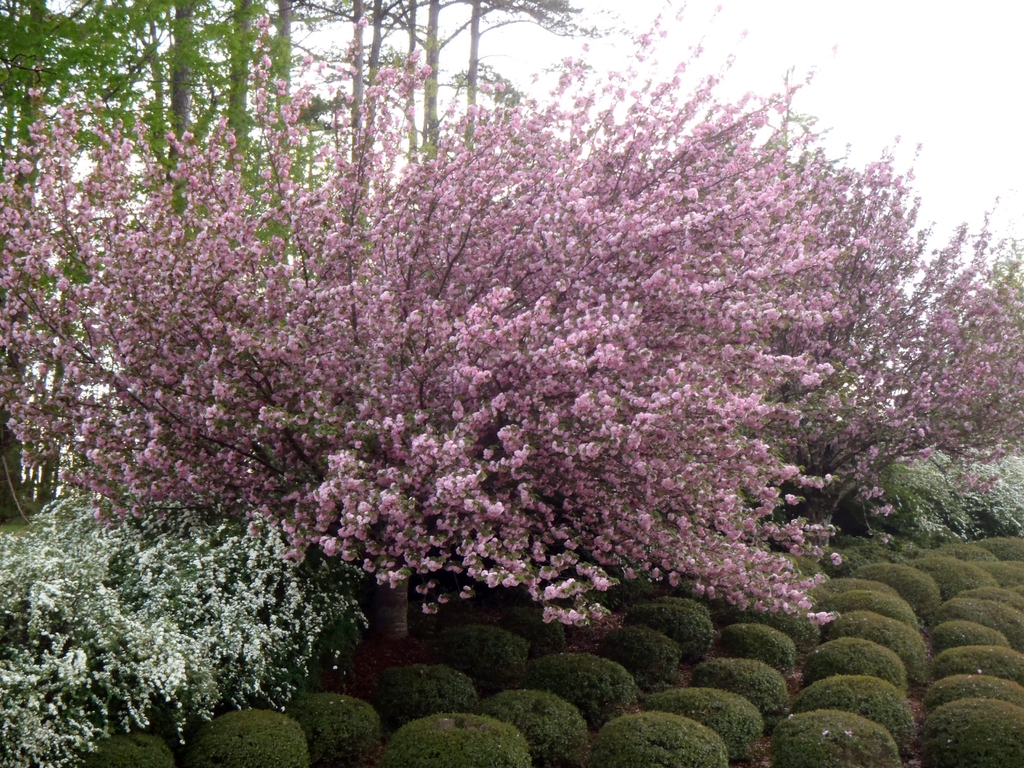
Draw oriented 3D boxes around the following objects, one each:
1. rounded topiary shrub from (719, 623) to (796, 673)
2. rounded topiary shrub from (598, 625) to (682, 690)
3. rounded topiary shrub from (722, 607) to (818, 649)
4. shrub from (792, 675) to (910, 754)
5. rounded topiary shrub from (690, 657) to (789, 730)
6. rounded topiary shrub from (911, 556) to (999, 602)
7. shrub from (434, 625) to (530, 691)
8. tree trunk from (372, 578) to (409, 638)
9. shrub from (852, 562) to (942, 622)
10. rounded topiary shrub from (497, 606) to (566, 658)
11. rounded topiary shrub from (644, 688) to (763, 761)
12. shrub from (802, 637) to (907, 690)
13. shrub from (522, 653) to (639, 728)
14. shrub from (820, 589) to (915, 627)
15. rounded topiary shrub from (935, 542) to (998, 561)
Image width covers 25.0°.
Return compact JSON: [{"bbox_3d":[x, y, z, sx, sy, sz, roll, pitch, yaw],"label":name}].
[{"bbox_3d":[2.126,2.266,19.980,0.675,0.385,0.675,0,1,0],"label":"rounded topiary shrub"},{"bbox_3d":[1.164,2.463,20.888,0.761,0.560,0.761,0,-2,0],"label":"rounded topiary shrub"},{"bbox_3d":[2.362,2.250,20.988,0.892,0.560,0.892,0,-2,0],"label":"rounded topiary shrub"},{"bbox_3d":[2.497,2.393,16.920,0.880,0.510,0.880,0,1,0],"label":"shrub"},{"bbox_3d":[1.887,2.540,19.088,0.819,0.560,0.819,0,-2,0],"label":"rounded topiary shrub"},{"bbox_3d":[4.379,1.961,22.860,0.882,0.485,0.882,0,1,0],"label":"rounded topiary shrub"},{"bbox_3d":[-0.271,2.494,21.188,0.882,0.560,0.882,0,-2,0],"label":"shrub"},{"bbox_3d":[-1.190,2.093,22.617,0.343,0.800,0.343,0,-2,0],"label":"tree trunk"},{"bbox_3d":[3.778,2.046,22.687,0.915,0.580,0.915,0,-2,0],"label":"shrub"},{"bbox_3d":[0.161,2.185,20.610,0.652,0.378,0.652,0,1,0],"label":"rounded topiary shrub"},{"bbox_3d":[1.375,2.438,16.605,0.856,0.480,0.856,0,1,0],"label":"rounded topiary shrub"},{"bbox_3d":[2.765,2.282,18.630,0.840,0.470,0.840,0,1,0],"label":"shrub"},{"bbox_3d":[0.548,2.458,18.587,0.943,0.580,0.943,0,-2,0],"label":"shrub"},{"bbox_3d":[3.211,2.151,20.888,0.924,0.570,0.924,0,-2,0],"label":"shrub"},{"bbox_3d":[4.720,1.874,24.120,0.753,0.414,0.753,0,1,0],"label":"rounded topiary shrub"}]

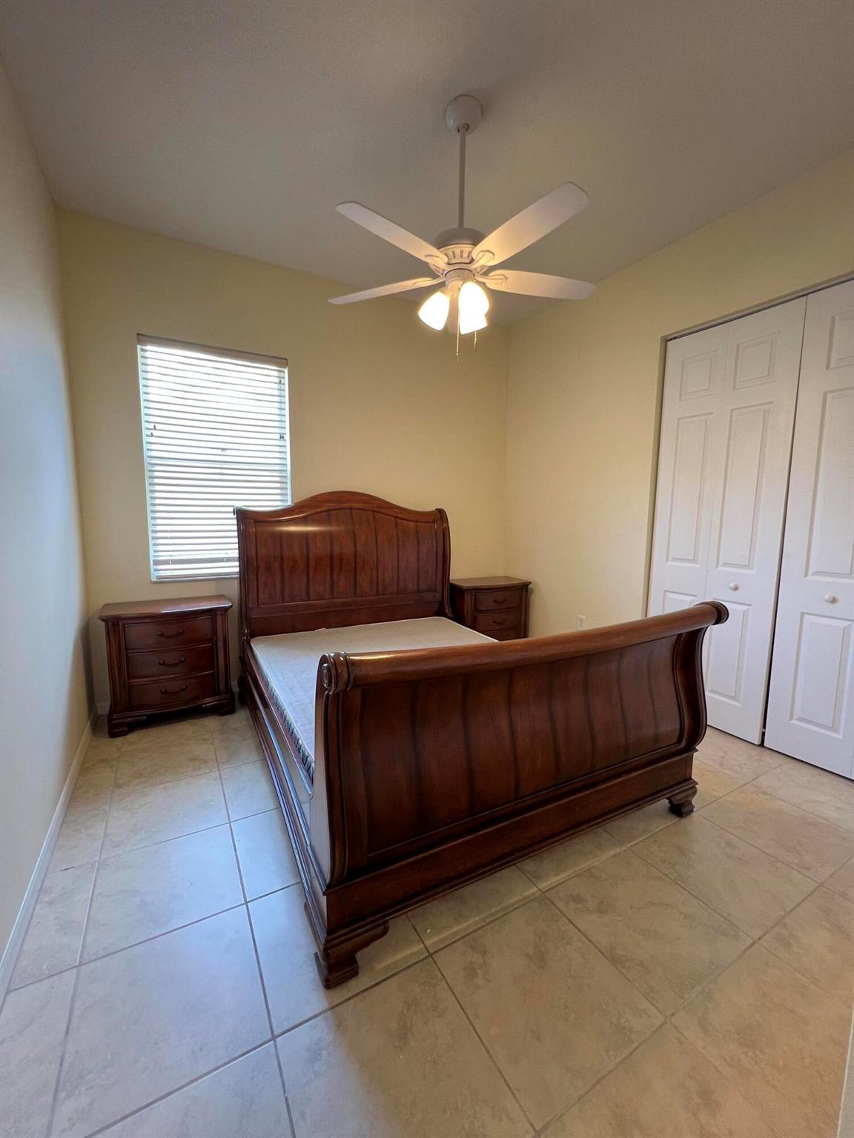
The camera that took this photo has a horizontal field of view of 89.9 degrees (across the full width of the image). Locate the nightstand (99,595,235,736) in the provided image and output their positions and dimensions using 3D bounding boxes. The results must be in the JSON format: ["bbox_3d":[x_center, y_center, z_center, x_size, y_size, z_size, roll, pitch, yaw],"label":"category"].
[{"bbox_3d":[-1.680,0.608,2.832,0.717,0.728,0.423,-2,6,-29],"label":"nightstand"}]

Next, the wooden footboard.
[{"bbox_3d":[0.451,0.637,1.583,1.743,0.965,0.287,-2,6,-29],"label":"wooden footboard"}]

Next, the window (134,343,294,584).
[{"bbox_3d":[-1.476,-0.743,3.090,0.951,1.620,0.068,-2,6,-29],"label":"window"}]

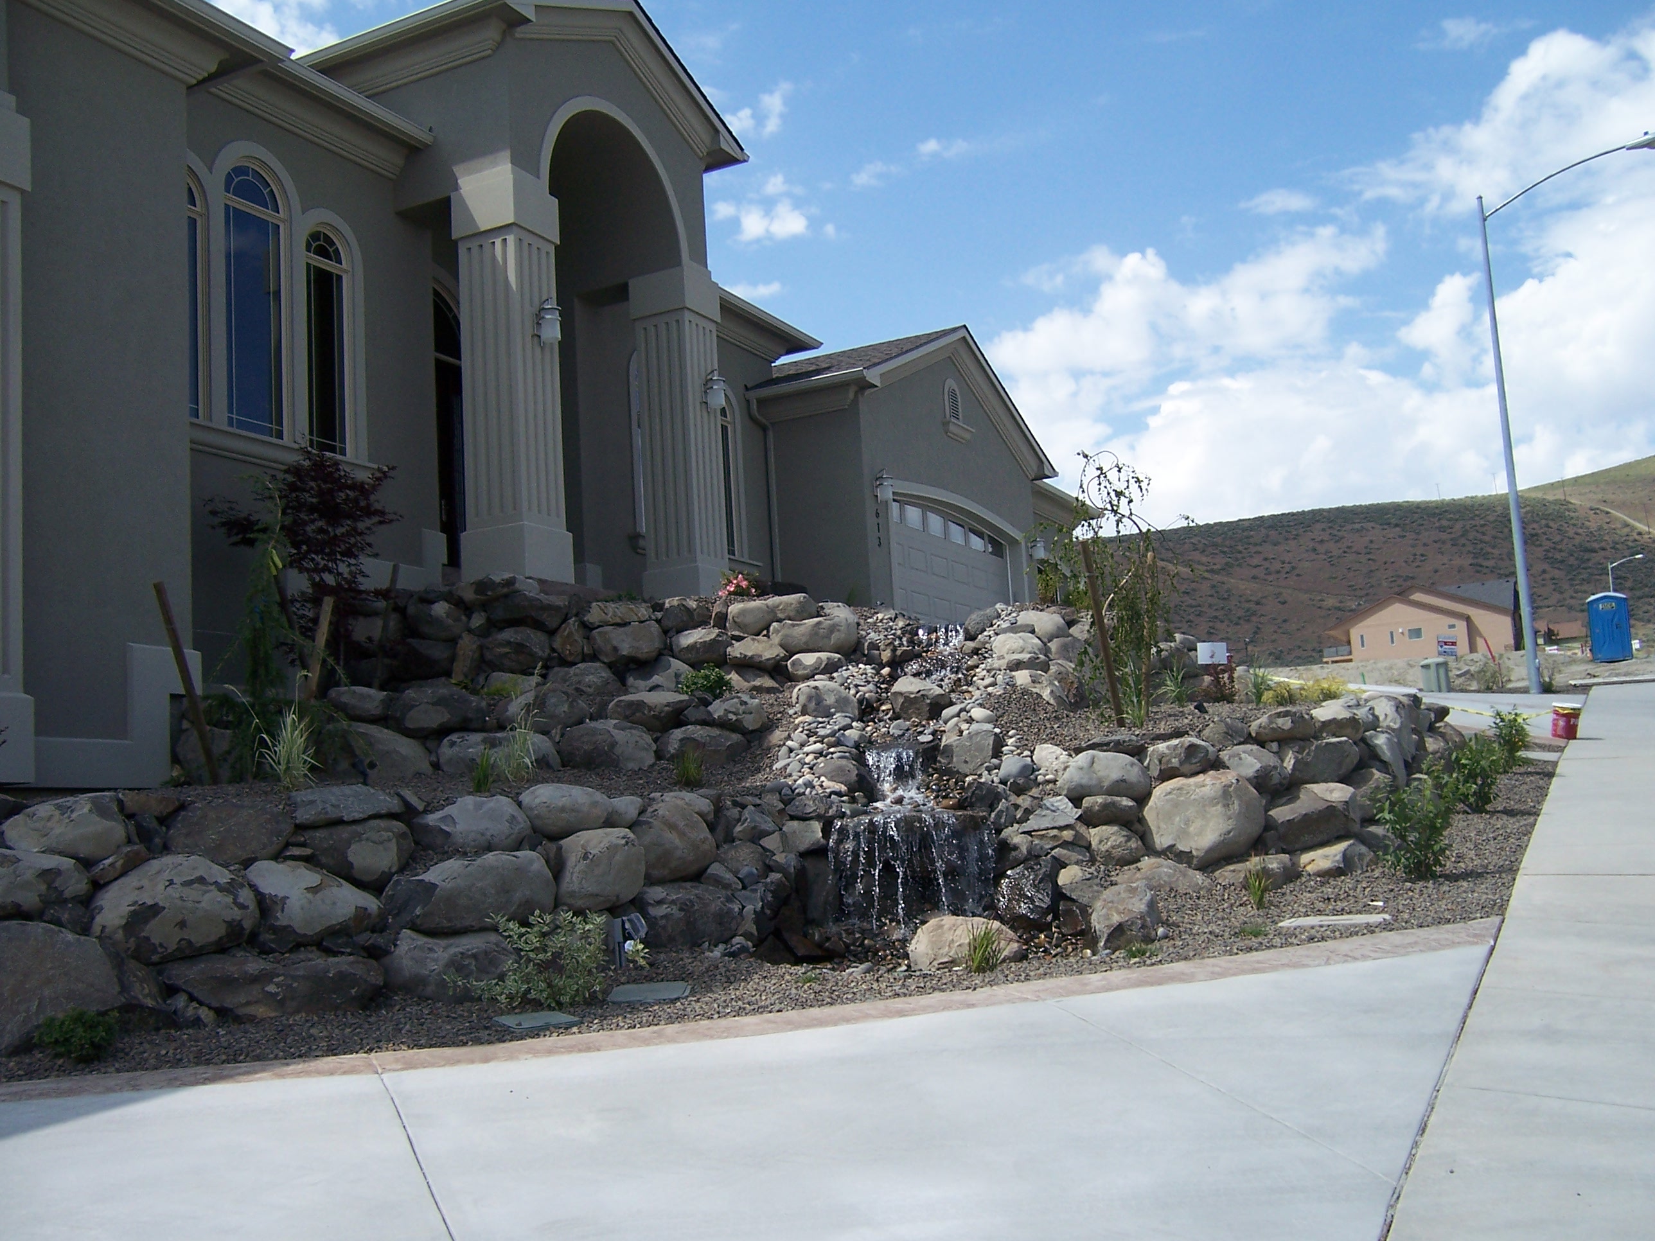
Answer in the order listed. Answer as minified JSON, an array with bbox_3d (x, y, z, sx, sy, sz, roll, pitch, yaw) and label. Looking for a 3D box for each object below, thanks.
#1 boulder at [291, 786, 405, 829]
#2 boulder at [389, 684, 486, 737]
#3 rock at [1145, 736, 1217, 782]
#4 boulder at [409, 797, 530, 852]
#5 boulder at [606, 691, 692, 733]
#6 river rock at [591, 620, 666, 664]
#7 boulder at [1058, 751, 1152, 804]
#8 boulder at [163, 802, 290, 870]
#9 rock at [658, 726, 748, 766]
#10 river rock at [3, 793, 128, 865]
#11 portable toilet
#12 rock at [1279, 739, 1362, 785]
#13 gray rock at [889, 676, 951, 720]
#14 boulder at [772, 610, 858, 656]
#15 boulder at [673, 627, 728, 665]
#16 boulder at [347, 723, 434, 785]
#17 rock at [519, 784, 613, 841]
[{"bbox_3d":[-2.854,1.103,9.350,0.669,0.224,0.480,-2,-7,-9],"label":"boulder"},{"bbox_3d":[-3.155,0.734,12.800,0.764,0.436,0.611,-2,-7,-11],"label":"boulder"},{"bbox_3d":[2.330,0.912,10.400,0.487,0.302,0.390,-3,-7,0],"label":"rock"},{"bbox_3d":[-2.149,1.226,9.500,0.701,0.326,0.520,-3,-7,-7],"label":"boulder"},{"bbox_3d":[-1.268,0.650,11.250,0.601,0.281,0.480,-3,-7,-3],"label":"boulder"},{"bbox_3d":[-1.821,0.205,14.300,0.676,0.404,0.541,-2,-7,-14],"label":"river rock"},{"bbox_3d":[1.723,0.972,9.800,0.570,0.316,0.460,-4,-7,5],"label":"boulder"},{"bbox_3d":[-3.514,1.258,9.250,0.719,0.369,0.520,-2,-7,-11],"label":"boulder"},{"bbox_3d":[-0.862,0.866,10.900,0.618,0.276,0.480,-3,-7,-3],"label":"rock"},{"bbox_3d":[-4.440,1.213,9.200,0.680,0.418,0.544,-3,-7,-6],"label":"river rock"},{"bbox_3d":[26.322,0.239,53.000,1.130,2.300,1.200,-6,-7,18],"label":"portable toilet"},{"bbox_3d":[3.344,0.960,10.700,0.534,0.338,0.428,-3,-7,-6],"label":"rock"},{"bbox_3d":[0.703,0.595,12.000,0.472,0.360,0.448,-3,-7,0],"label":"gray rock"},{"bbox_3d":[-0.101,0.107,13.000,0.694,0.367,0.520,-3,-7,0],"label":"boulder"},{"bbox_3d":[-1.172,0.233,14.600,0.539,0.365,0.432,-2,-7,-14],"label":"boulder"},{"bbox_3d":[-3.427,1.034,12.200,0.743,0.466,0.595,-2,-7,-9],"label":"boulder"},{"bbox_3d":[-1.598,1.170,9.650,0.569,0.326,0.460,-3,-7,-5],"label":"rock"}]

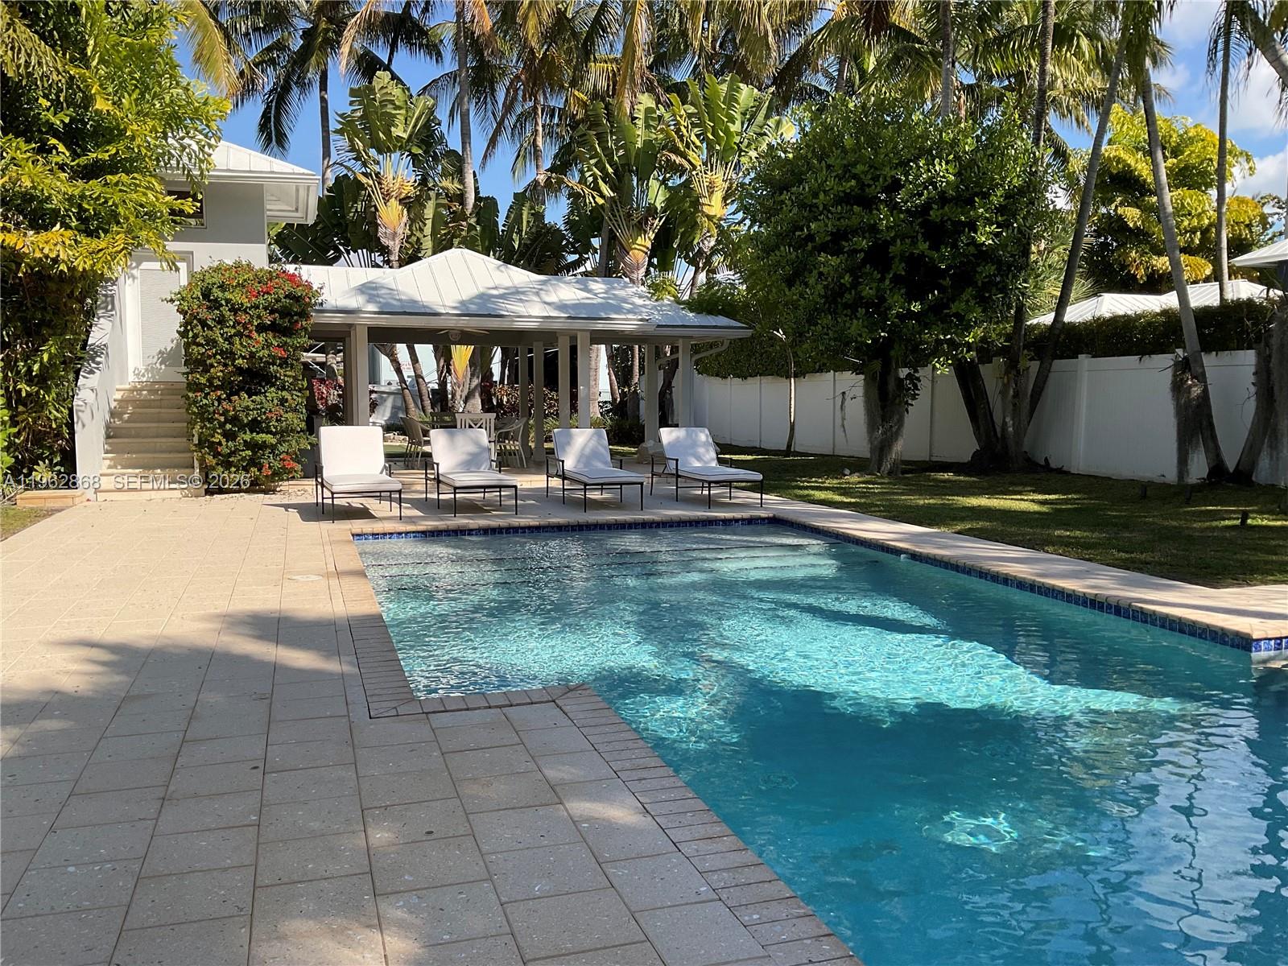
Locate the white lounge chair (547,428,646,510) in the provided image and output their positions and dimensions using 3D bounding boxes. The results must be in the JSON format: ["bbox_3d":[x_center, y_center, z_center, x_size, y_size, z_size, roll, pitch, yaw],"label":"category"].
[{"bbox_3d":[-0.623,-0.218,13.240,0.763,0.940,1.887,-1,5,-18],"label":"white lounge chair"}]

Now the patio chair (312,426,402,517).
[{"bbox_3d":[-3.224,-0.132,12.123,0.763,0.940,1.887,-2,5,-21],"label":"patio chair"}]

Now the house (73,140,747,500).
[{"bbox_3d":[-3.715,-2.934,17.961,10.257,5.589,6.838,-1,5,-18],"label":"house"}]

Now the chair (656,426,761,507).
[{"bbox_3d":[0.764,-0.243,13.566,0.763,0.940,1.887,-2,5,-20],"label":"chair"}]

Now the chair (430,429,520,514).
[{"bbox_3d":[-2.054,-0.178,12.715,0.763,0.940,1.887,-2,5,-20],"label":"chair"}]

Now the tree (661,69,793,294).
[{"bbox_3d":[2.148,-5.804,28.387,2.800,9.453,2.700,-1,5,-18],"label":"tree"}]

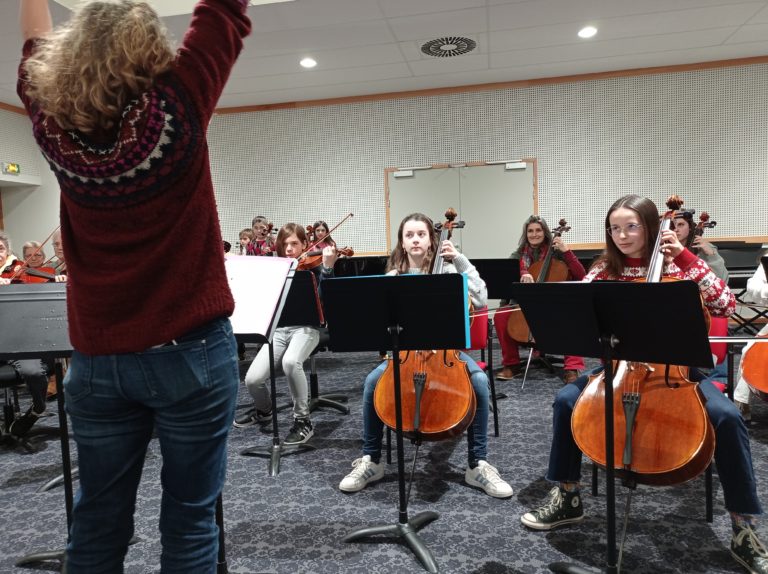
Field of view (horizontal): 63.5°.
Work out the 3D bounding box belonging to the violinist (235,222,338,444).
[{"bbox_3d":[-0.566,0.226,3.807,0.640,1.230,0.760,-1,5,20],"label":"violinist"}]

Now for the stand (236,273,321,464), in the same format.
[{"bbox_3d":[-0.573,0.399,3.155,0.500,1.000,0.430,-1,5,11],"label":"stand"}]

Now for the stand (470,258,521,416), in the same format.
[{"bbox_3d":[0.663,0.293,4.044,0.500,0.950,0.440,0,5,23],"label":"stand"}]

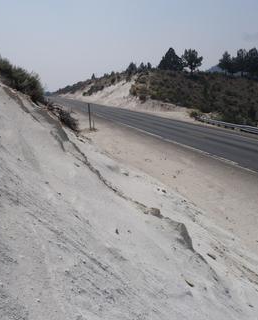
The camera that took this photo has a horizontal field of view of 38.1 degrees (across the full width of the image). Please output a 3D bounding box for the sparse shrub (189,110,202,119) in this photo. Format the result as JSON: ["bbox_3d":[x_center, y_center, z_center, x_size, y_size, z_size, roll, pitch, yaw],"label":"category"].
[{"bbox_3d":[8.462,-5.790,47.500,1.450,0.980,1.350,-1,11,0],"label":"sparse shrub"}]

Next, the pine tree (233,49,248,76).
[{"bbox_3d":[31.063,-27.163,104.000,4.200,7.600,4.200,-1,11,0],"label":"pine tree"}]

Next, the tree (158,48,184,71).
[{"bbox_3d":[10.784,-26.114,97.000,6.400,5.600,6.200,-1,11,0],"label":"tree"}]

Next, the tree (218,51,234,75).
[{"bbox_3d":[26.626,-26.902,103.000,4.300,6.500,4.300,-1,11,0],"label":"tree"}]

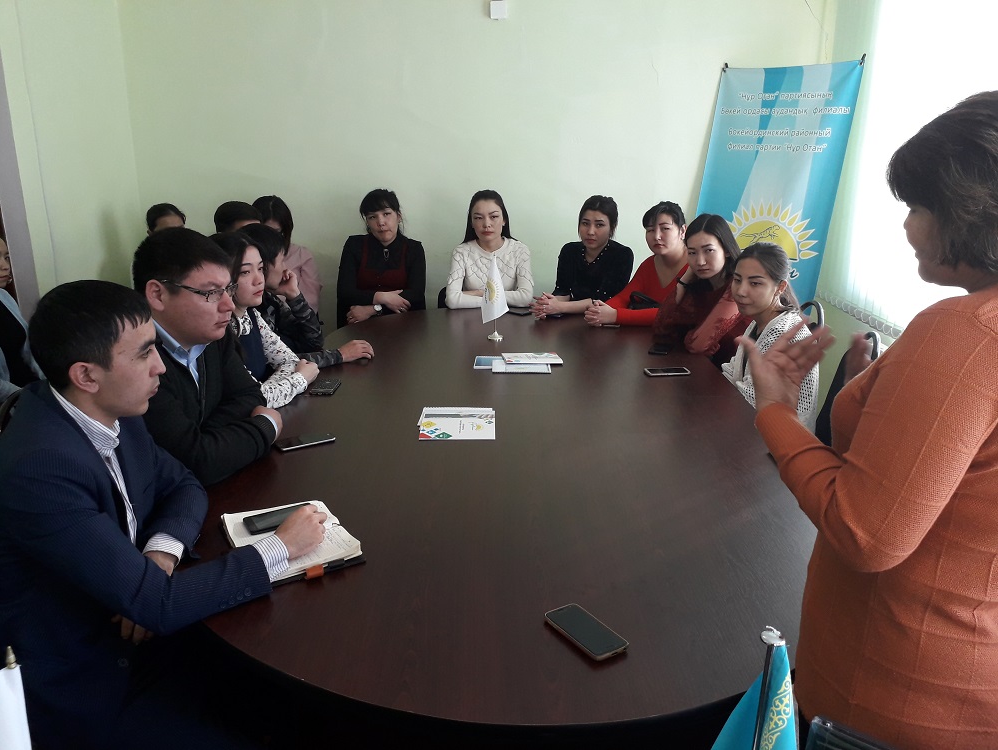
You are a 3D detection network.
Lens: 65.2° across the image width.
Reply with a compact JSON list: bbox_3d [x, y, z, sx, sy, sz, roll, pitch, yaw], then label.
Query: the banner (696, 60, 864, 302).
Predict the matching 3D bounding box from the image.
[{"bbox_3d":[1.490,-0.773,4.531,0.800,1.991,0.060,15,10,40],"label":"banner"}]

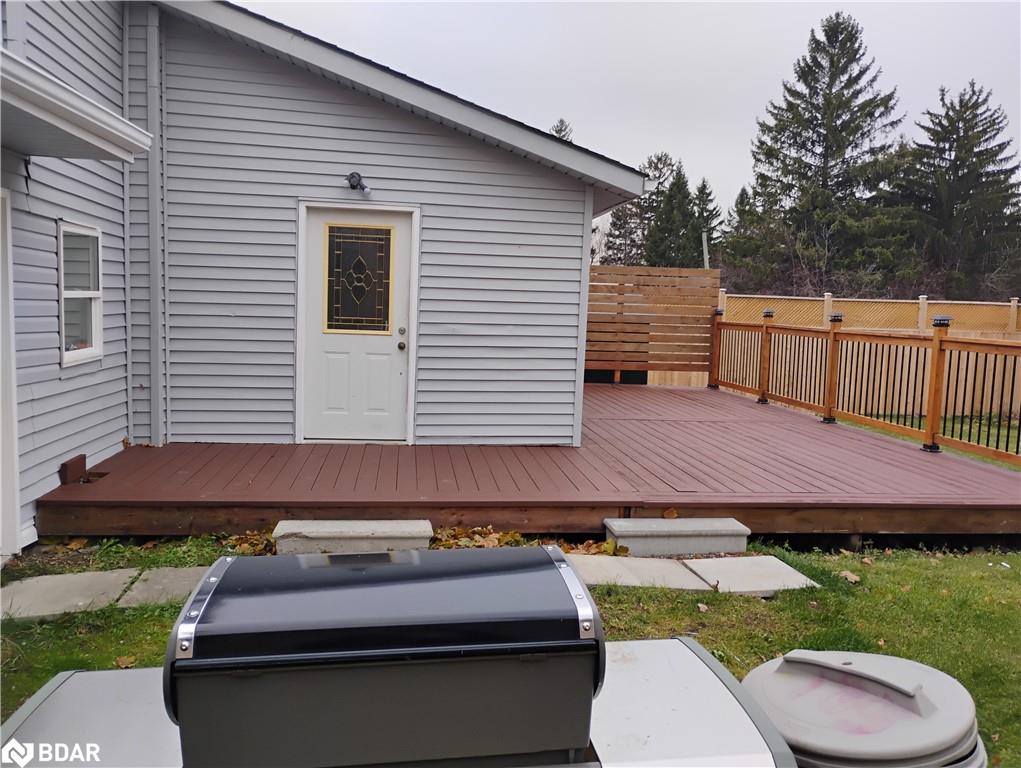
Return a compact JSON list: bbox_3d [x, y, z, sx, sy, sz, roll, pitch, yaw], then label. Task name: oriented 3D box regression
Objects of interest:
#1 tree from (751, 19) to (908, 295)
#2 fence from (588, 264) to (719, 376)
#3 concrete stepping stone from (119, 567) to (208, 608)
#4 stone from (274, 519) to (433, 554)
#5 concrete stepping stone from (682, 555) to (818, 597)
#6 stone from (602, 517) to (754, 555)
[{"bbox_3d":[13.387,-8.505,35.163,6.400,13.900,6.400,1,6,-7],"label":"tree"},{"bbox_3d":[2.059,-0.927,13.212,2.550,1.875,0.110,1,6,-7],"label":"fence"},{"bbox_3d":[-1.809,1.146,4.644,0.610,0.050,0.570,1,6,-12],"label":"concrete stepping stone"},{"bbox_3d":[-0.992,0.996,5.266,0.945,0.170,0.325,1,6,-7],"label":"stone"},{"bbox_3d":[1.467,1.187,5.085,0.635,0.050,0.580,1,6,-12],"label":"concrete stepping stone"},{"bbox_3d":[1.112,1.030,5.546,0.910,0.170,0.330,1,6,-7],"label":"stone"}]

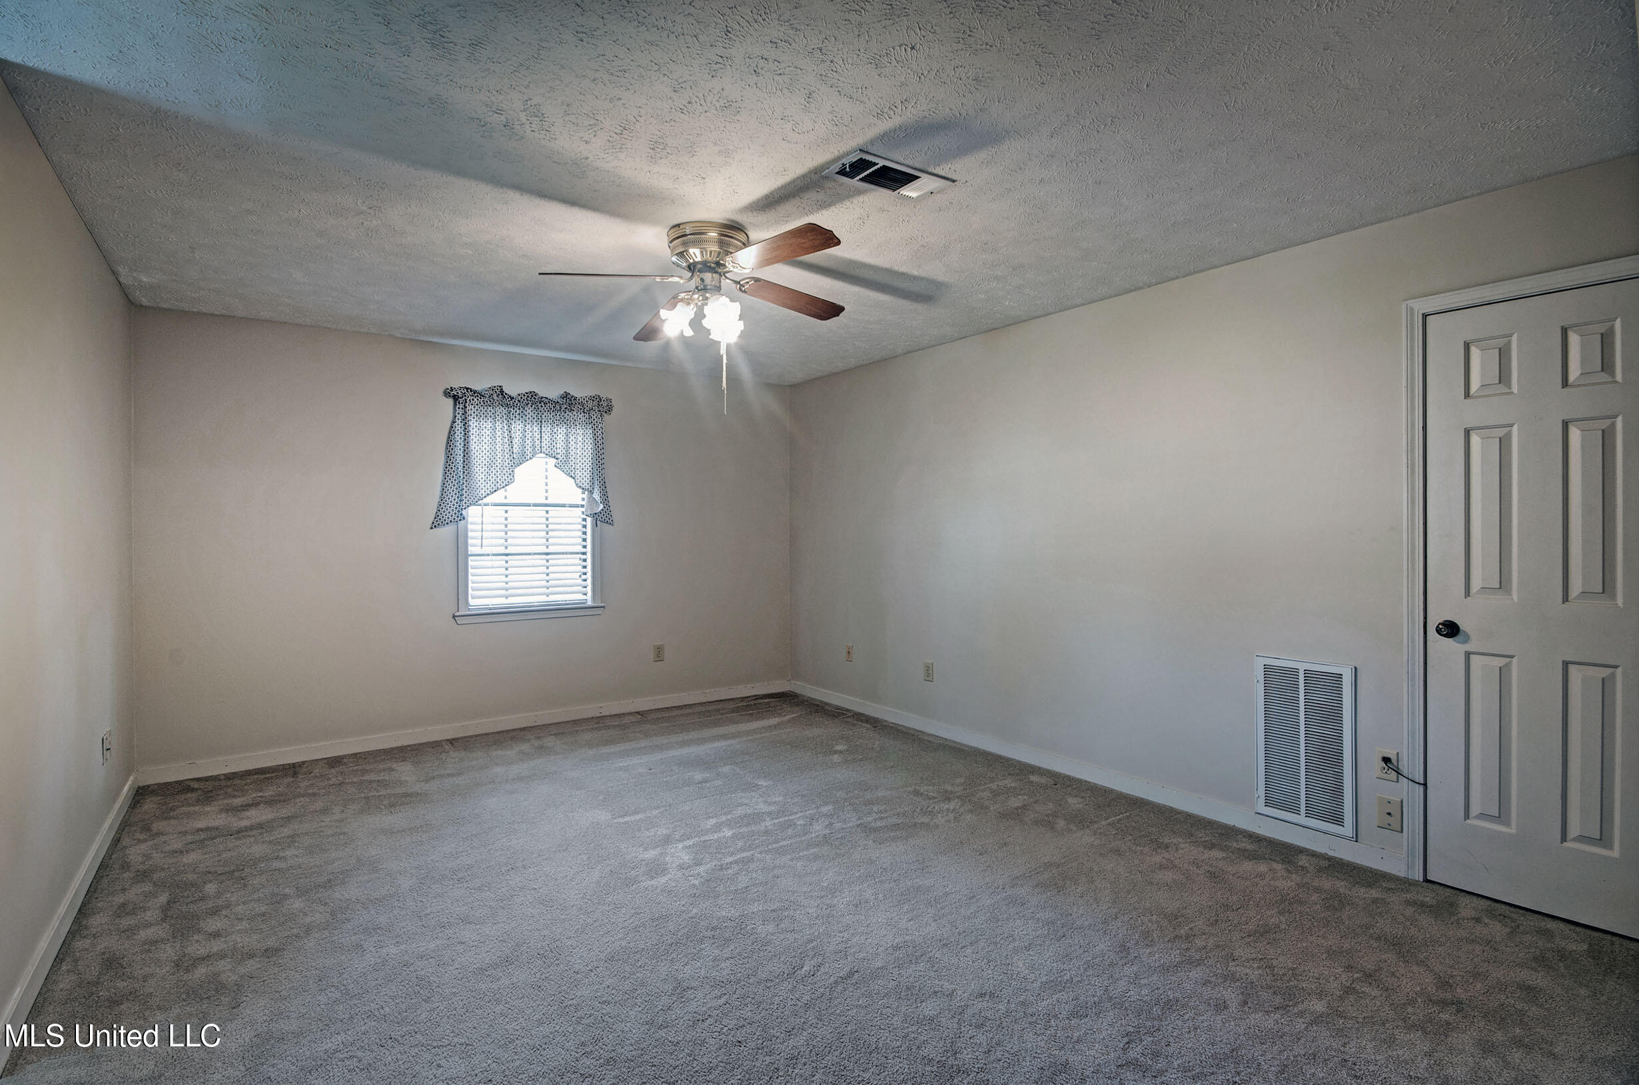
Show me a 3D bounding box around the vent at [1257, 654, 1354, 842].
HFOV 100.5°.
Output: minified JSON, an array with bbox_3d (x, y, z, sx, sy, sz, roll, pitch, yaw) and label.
[{"bbox_3d":[1.997,0.835,2.812,0.035,0.692,0.348,-1,1,-40],"label":"vent"}]

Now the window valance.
[{"bbox_3d":[-1.886,-0.541,4.407,1.097,0.910,0.120,-1,1,-31],"label":"window valance"}]

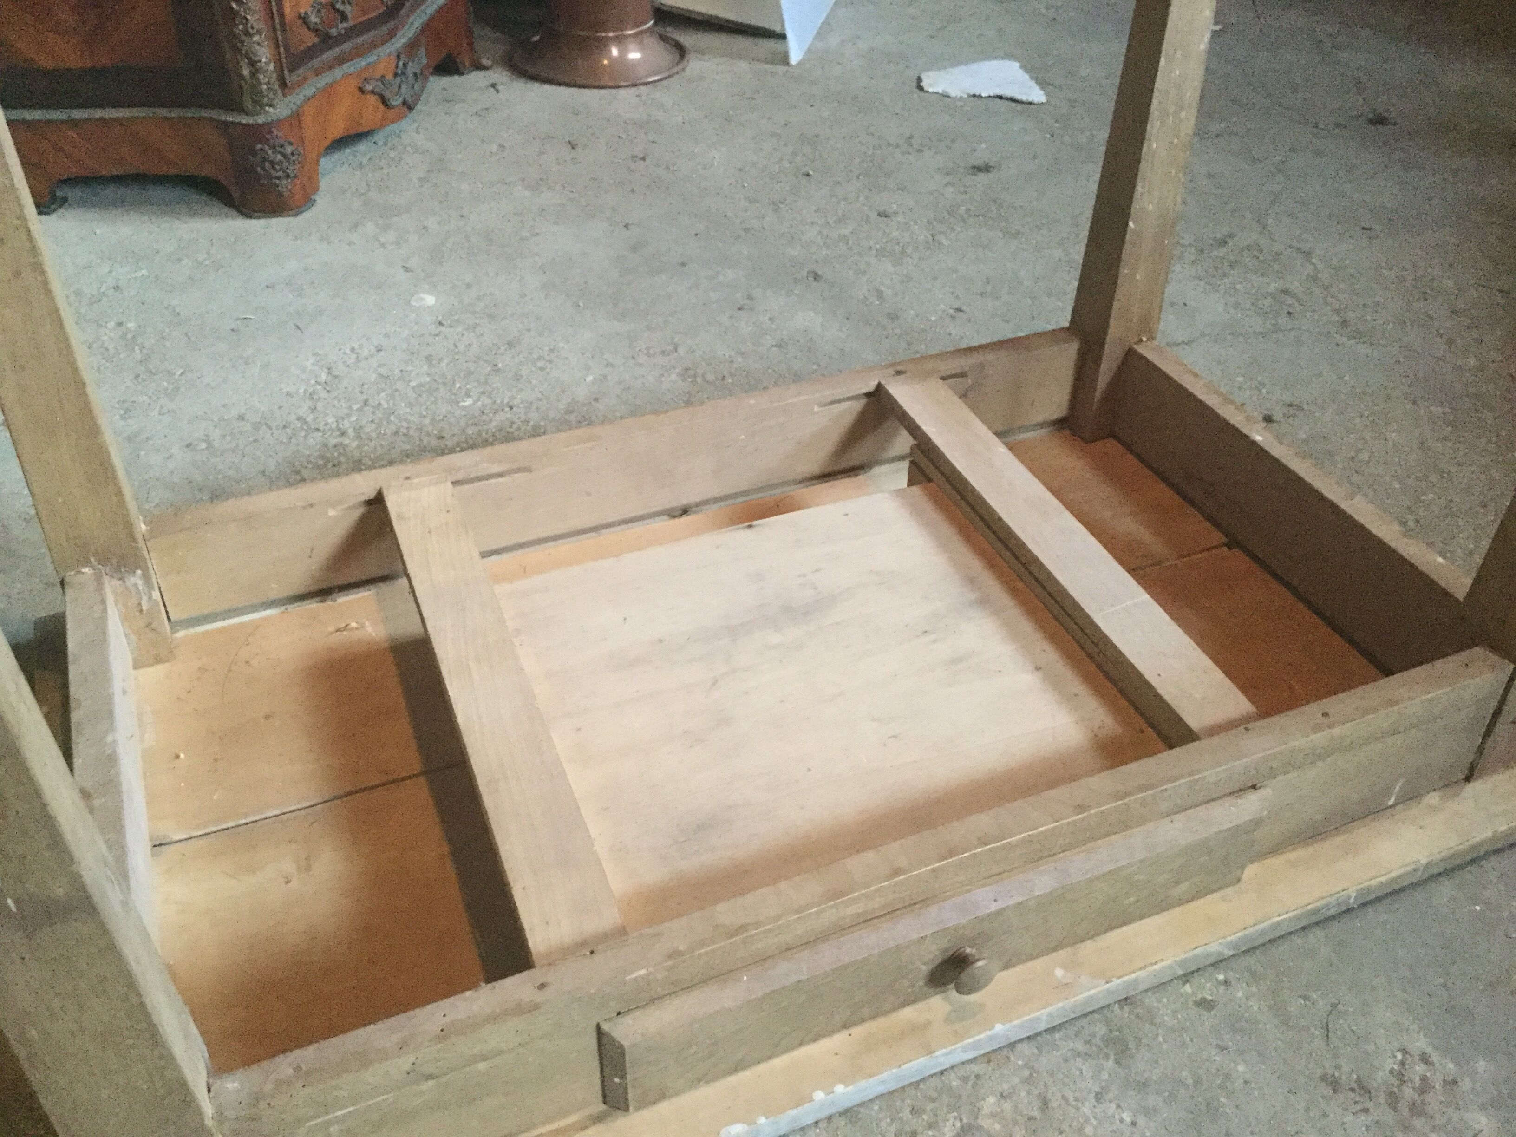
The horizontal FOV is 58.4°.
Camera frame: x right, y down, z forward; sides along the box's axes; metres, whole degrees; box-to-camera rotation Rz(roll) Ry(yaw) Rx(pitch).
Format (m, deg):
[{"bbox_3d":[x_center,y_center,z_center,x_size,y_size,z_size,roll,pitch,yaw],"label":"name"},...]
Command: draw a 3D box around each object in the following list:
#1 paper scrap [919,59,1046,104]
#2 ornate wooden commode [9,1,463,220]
[{"bbox_3d":[0.462,-1.016,2.824,0.249,0.020,0.237,1,40,1],"label":"paper scrap"},{"bbox_3d":[-0.934,-1.198,2.355,0.550,0.870,0.890,8,40,9],"label":"ornate wooden commode"}]

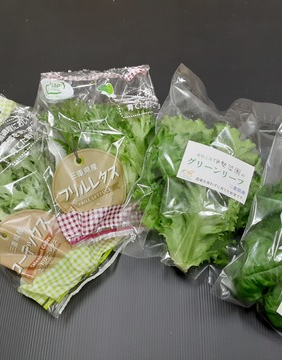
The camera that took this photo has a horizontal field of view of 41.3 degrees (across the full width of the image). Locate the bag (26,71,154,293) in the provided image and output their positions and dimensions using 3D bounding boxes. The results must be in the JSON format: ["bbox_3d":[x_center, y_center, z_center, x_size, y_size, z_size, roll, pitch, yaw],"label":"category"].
[{"bbox_3d":[-0.064,-0.045,0.560,0.196,0.072,0.328,-4,64,-3],"label":"bag"}]

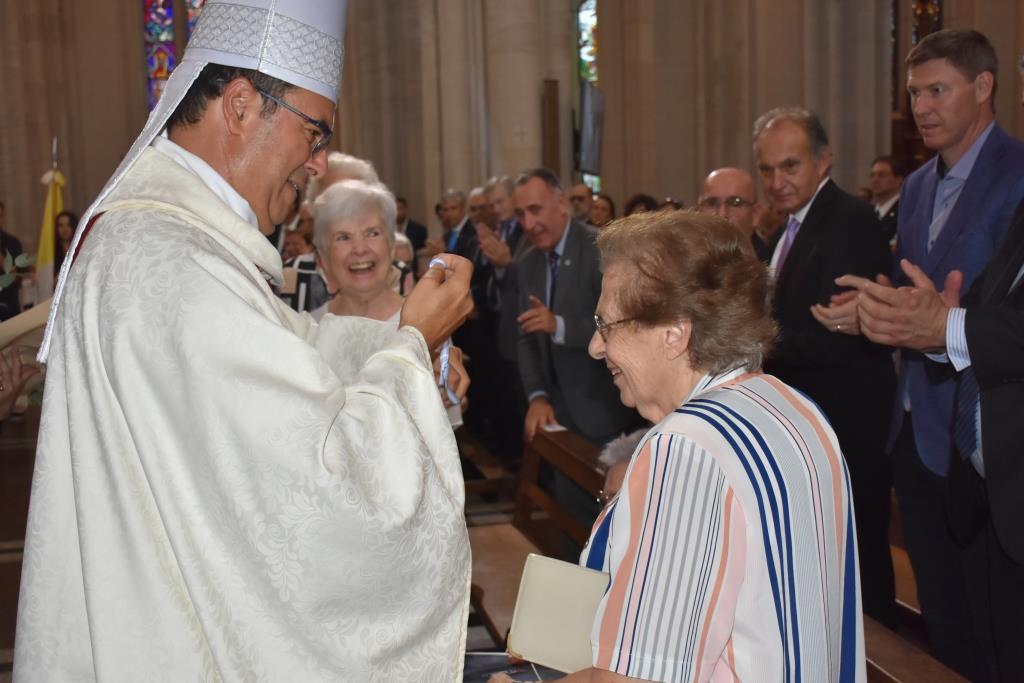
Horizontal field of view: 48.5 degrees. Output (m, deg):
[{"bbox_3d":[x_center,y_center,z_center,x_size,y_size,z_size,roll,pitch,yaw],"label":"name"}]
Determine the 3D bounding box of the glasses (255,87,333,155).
[{"bbox_3d":[-0.293,-0.271,1.370,0.150,0.043,0.142,24,0,-12],"label":"glasses"}]

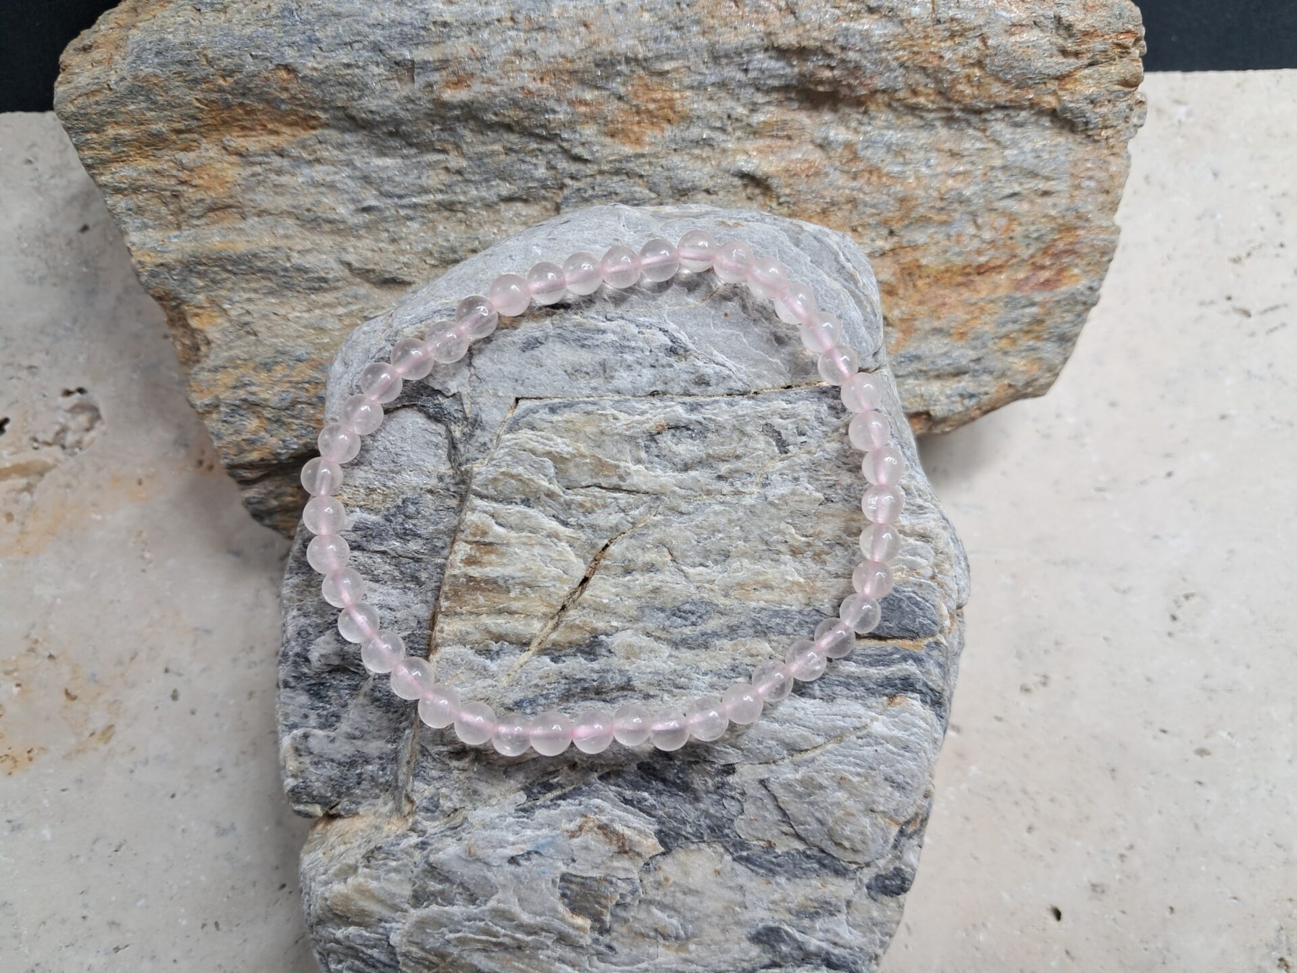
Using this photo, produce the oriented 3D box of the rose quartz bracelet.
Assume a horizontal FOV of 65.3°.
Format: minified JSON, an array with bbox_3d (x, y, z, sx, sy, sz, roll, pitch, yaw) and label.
[{"bbox_3d":[-0.005,0.000,0.107,0.064,0.006,0.055,0,86,-2],"label":"rose quartz bracelet"}]

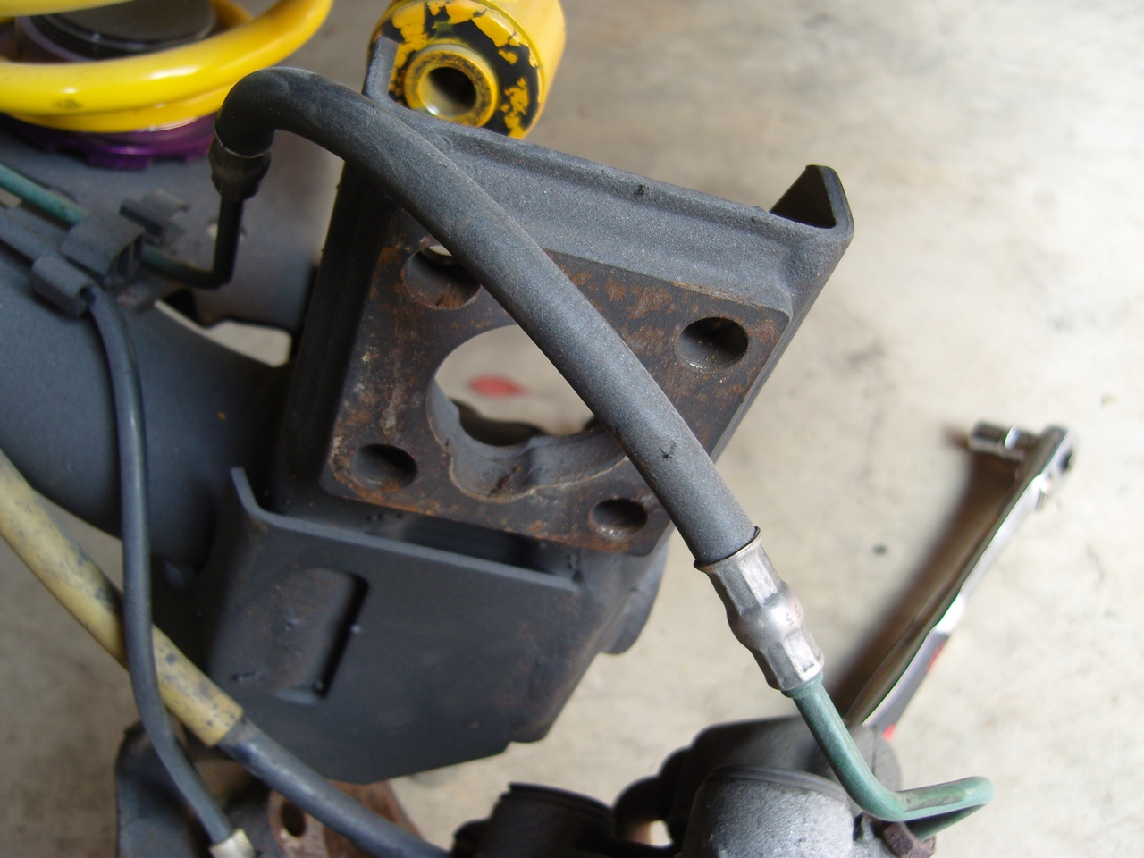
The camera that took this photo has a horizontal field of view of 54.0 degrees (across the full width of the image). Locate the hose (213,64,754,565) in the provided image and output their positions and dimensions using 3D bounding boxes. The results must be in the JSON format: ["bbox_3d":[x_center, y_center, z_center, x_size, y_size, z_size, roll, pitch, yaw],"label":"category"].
[{"bbox_3d":[-0.018,-0.027,0.185,0.125,0.035,0.016,41,59,15],"label":"hose"}]

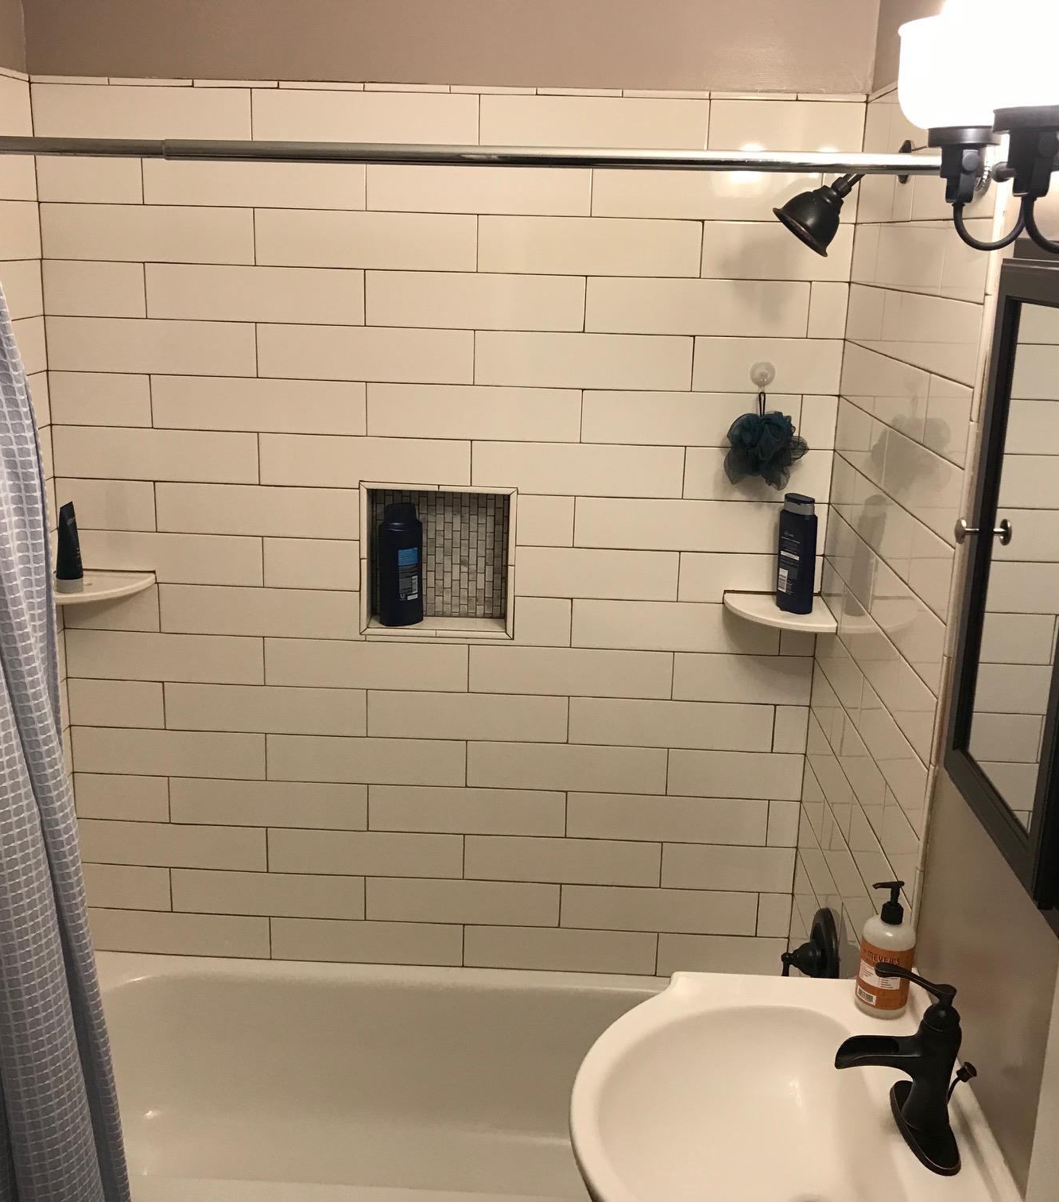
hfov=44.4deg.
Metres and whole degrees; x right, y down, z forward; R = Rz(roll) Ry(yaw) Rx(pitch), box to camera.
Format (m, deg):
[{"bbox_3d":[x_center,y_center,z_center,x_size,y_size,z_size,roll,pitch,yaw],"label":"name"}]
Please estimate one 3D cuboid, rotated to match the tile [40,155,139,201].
[{"bbox_3d":[-0.804,-0.781,2.373,0.193,0.101,0.009,2,15,1],"label":"tile"}]

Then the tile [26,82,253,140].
[{"bbox_3d":[-0.700,-0.877,2.345,0.399,0.101,0.009,2,15,1],"label":"tile"}]

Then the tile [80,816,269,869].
[{"bbox_3d":[-0.744,0.511,2.710,0.397,0.101,0.009,2,15,1],"label":"tile"}]

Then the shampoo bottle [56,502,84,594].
[{"bbox_3d":[-0.849,-0.101,2.387,0.050,0.160,0.068,4,15,9],"label":"shampoo bottle"}]

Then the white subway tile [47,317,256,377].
[{"bbox_3d":[-0.710,-0.477,2.439,0.398,0.101,0.010,2,15,1],"label":"white subway tile"}]

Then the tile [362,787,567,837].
[{"bbox_3d":[-0.127,0.431,2.658,0.406,0.100,0.009,2,15,1],"label":"tile"}]

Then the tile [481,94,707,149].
[{"bbox_3d":[0.115,-0.843,2.317,0.406,0.101,0.010,2,15,1],"label":"tile"}]

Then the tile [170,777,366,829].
[{"bbox_3d":[-0.537,0.416,2.664,0.406,0.101,0.010,2,15,1],"label":"tile"}]

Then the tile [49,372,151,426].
[{"bbox_3d":[-0.813,-0.383,2.466,0.194,0.100,0.009,2,15,1],"label":"tile"}]

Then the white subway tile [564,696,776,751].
[{"bbox_3d":[0.284,0.249,2.601,0.406,0.100,0.009,2,15,1],"label":"white subway tile"}]

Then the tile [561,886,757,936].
[{"bbox_3d":[0.272,0.642,2.700,0.406,0.101,0.010,2,15,1],"label":"tile"}]

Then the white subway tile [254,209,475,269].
[{"bbox_3d":[-0.300,-0.662,2.380,0.406,0.100,0.009,2,15,1],"label":"white subway tile"}]

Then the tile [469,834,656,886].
[{"bbox_3d":[0.071,0.537,2.683,0.406,0.100,0.009,2,15,1],"label":"tile"}]

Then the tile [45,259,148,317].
[{"bbox_3d":[-0.808,-0.582,2.416,0.191,0.100,0.009,2,15,1],"label":"tile"}]

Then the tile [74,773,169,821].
[{"bbox_3d":[-0.836,0.405,2.676,0.195,0.101,0.010,2,15,1],"label":"tile"}]

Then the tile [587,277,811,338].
[{"bbox_3d":[0.311,-0.542,2.393,0.407,0.101,0.010,2,15,1],"label":"tile"}]

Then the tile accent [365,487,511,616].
[{"bbox_3d":[-0.176,-0.100,2.616,0.277,0.275,0.010,2,15,1],"label":"tile accent"}]

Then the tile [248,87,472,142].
[{"bbox_3d":[-0.294,-0.859,2.329,0.406,0.100,0.010,2,15,1],"label":"tile"}]

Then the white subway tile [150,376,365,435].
[{"bbox_3d":[-0.512,-0.371,2.460,0.406,0.101,0.010,2,15,1],"label":"white subway tile"}]

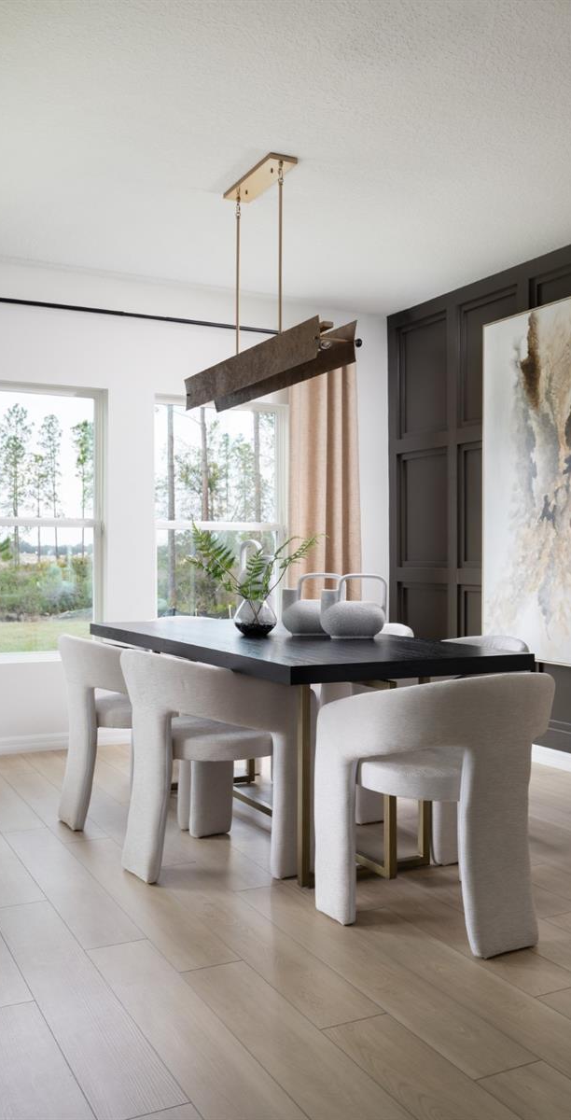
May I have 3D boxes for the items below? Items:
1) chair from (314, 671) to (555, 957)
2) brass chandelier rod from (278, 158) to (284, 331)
[{"bbox_3d":[0.505,0.709,2.879,0.665,0.785,0.575,0,0,-26],"label":"chair"},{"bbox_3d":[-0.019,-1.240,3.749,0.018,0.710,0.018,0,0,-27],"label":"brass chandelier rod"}]

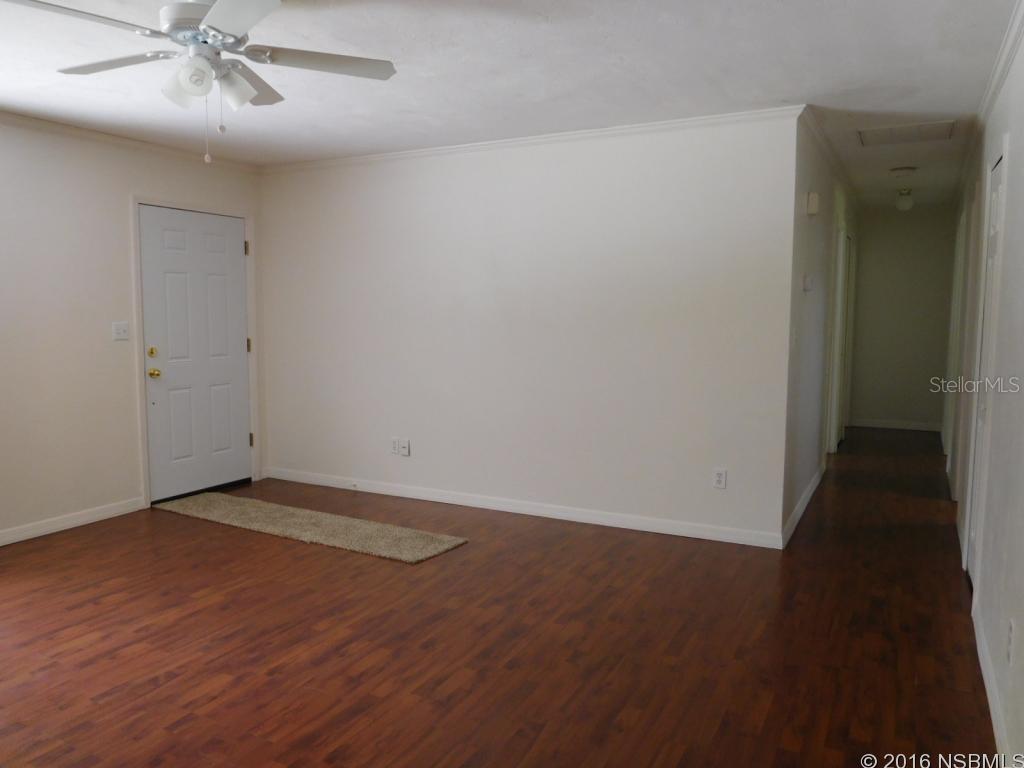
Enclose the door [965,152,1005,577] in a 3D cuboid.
[{"bbox_3d":[2.266,-0.014,3.516,0.040,2.050,0.650,3,6,28],"label":"door"}]

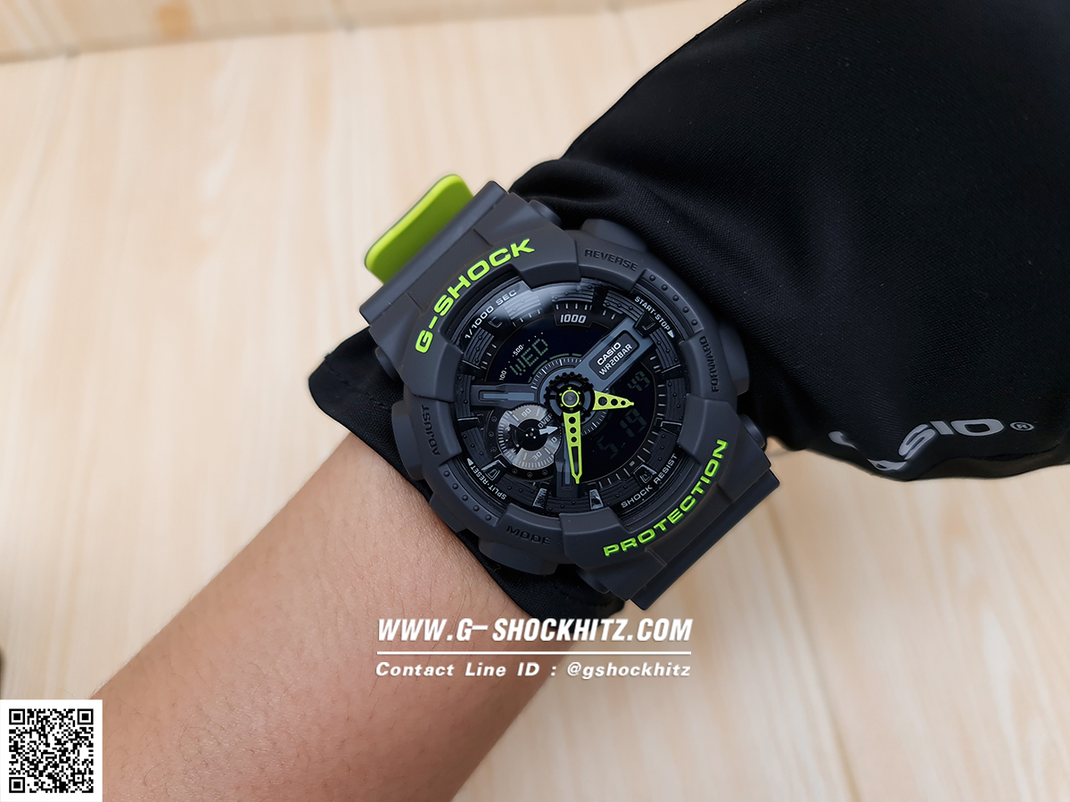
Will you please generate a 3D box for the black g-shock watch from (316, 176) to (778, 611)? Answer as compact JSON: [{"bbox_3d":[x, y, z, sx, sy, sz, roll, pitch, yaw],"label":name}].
[{"bbox_3d":[0.004,-0.003,0.141,0.051,0.061,0.077,-43,89,1],"label":"black g-shock watch"}]

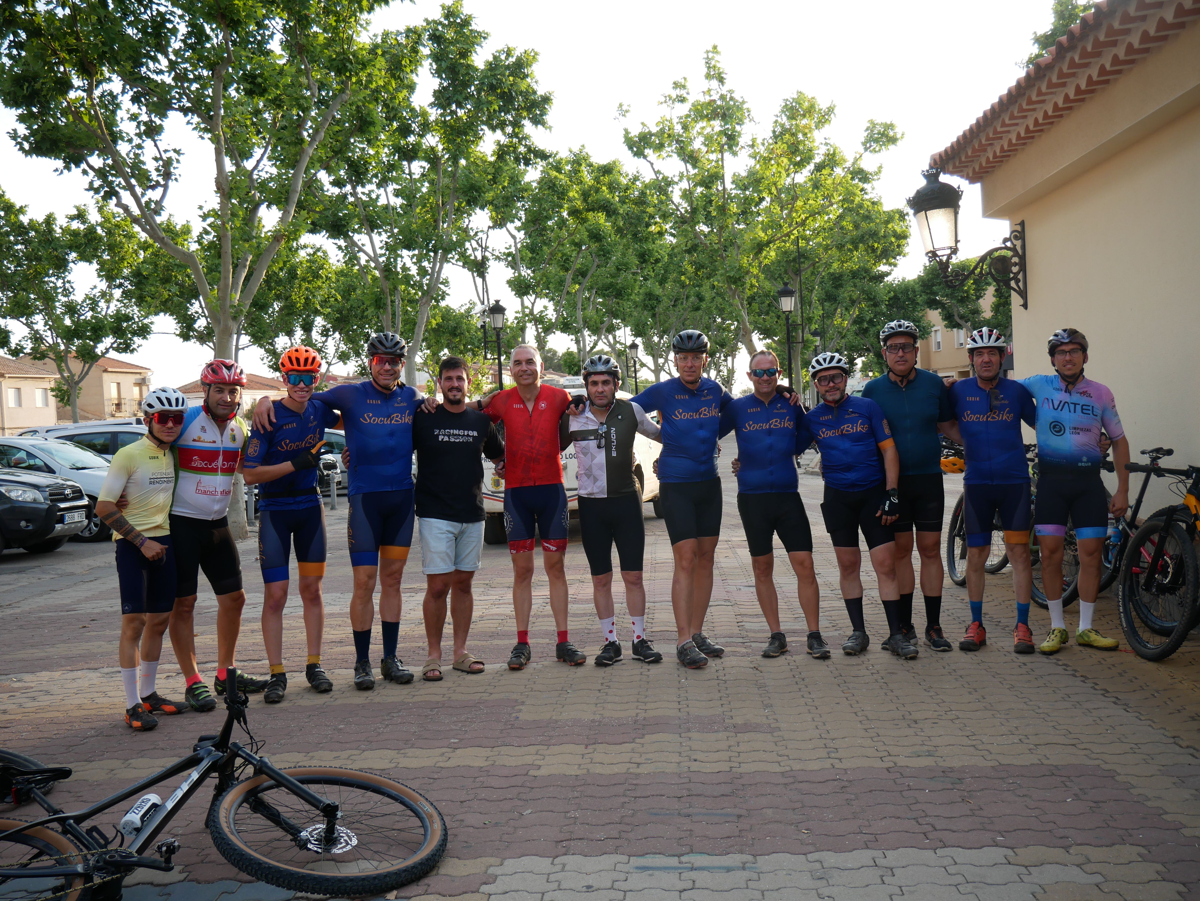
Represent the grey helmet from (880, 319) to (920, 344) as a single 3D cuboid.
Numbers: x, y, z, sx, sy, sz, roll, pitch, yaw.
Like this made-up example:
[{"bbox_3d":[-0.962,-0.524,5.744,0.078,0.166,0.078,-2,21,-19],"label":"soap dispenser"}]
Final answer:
[{"bbox_3d":[1.676,-0.659,6.996,0.215,0.160,0.275,-2,2,12],"label":"grey helmet"}]

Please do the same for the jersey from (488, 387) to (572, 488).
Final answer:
[{"bbox_3d":[-0.399,-0.086,7.131,0.510,0.600,0.270,-2,0,-2],"label":"jersey"}]

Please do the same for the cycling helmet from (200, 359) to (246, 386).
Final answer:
[{"bbox_3d":[-1.951,-0.398,6.471,0.215,0.160,0.275,1,2,-23],"label":"cycling helmet"}]

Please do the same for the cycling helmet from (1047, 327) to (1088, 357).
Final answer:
[{"bbox_3d":[2.677,-0.620,7.150,0.220,0.165,0.275,-2,1,16],"label":"cycling helmet"}]

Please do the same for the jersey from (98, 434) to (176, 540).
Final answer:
[{"bbox_3d":[-2.348,0.187,6.400,0.440,0.540,0.300,-3,2,-40],"label":"jersey"}]

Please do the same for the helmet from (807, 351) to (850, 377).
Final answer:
[{"bbox_3d":[1.293,-0.485,7.058,0.220,0.160,0.275,-7,1,9],"label":"helmet"}]

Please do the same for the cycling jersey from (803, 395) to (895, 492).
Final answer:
[{"bbox_3d":[1.440,-0.043,7.220,0.530,0.560,0.310,-2,1,17],"label":"cycling jersey"}]

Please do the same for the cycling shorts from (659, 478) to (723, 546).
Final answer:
[{"bbox_3d":[0.529,0.336,7.220,0.360,0.410,0.270,-2,1,-12],"label":"cycling shorts"}]

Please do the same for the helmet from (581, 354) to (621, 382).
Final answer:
[{"bbox_3d":[0.008,-0.474,7.131,0.215,0.165,0.275,-2,0,5],"label":"helmet"}]

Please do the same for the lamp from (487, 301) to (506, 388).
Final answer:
[{"bbox_3d":[-2.484,-1.308,31.512,0.470,4.957,0.470,-2,0,0],"label":"lamp"}]

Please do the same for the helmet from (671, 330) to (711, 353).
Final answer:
[{"bbox_3d":[0.515,-0.616,7.101,0.212,0.160,0.275,-2,0,3],"label":"helmet"}]

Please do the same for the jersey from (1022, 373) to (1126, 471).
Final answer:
[{"bbox_3d":[2.563,-0.149,6.832,0.620,0.570,0.300,-2,2,17],"label":"jersey"}]

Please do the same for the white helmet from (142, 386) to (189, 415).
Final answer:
[{"bbox_3d":[-2.150,-0.241,6.171,0.215,0.160,0.275,-4,2,-30],"label":"white helmet"}]

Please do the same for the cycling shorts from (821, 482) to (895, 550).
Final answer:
[{"bbox_3d":[1.460,0.360,7.058,0.410,0.410,0.270,-2,0,14],"label":"cycling shorts"}]

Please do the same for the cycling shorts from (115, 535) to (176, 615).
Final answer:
[{"bbox_3d":[-2.203,0.597,6.048,0.295,0.400,0.245,-2,0,-29],"label":"cycling shorts"}]

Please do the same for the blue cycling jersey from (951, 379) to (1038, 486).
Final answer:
[{"bbox_3d":[2.261,-0.114,7.210,0.510,0.615,0.300,-2,1,14],"label":"blue cycling jersey"}]

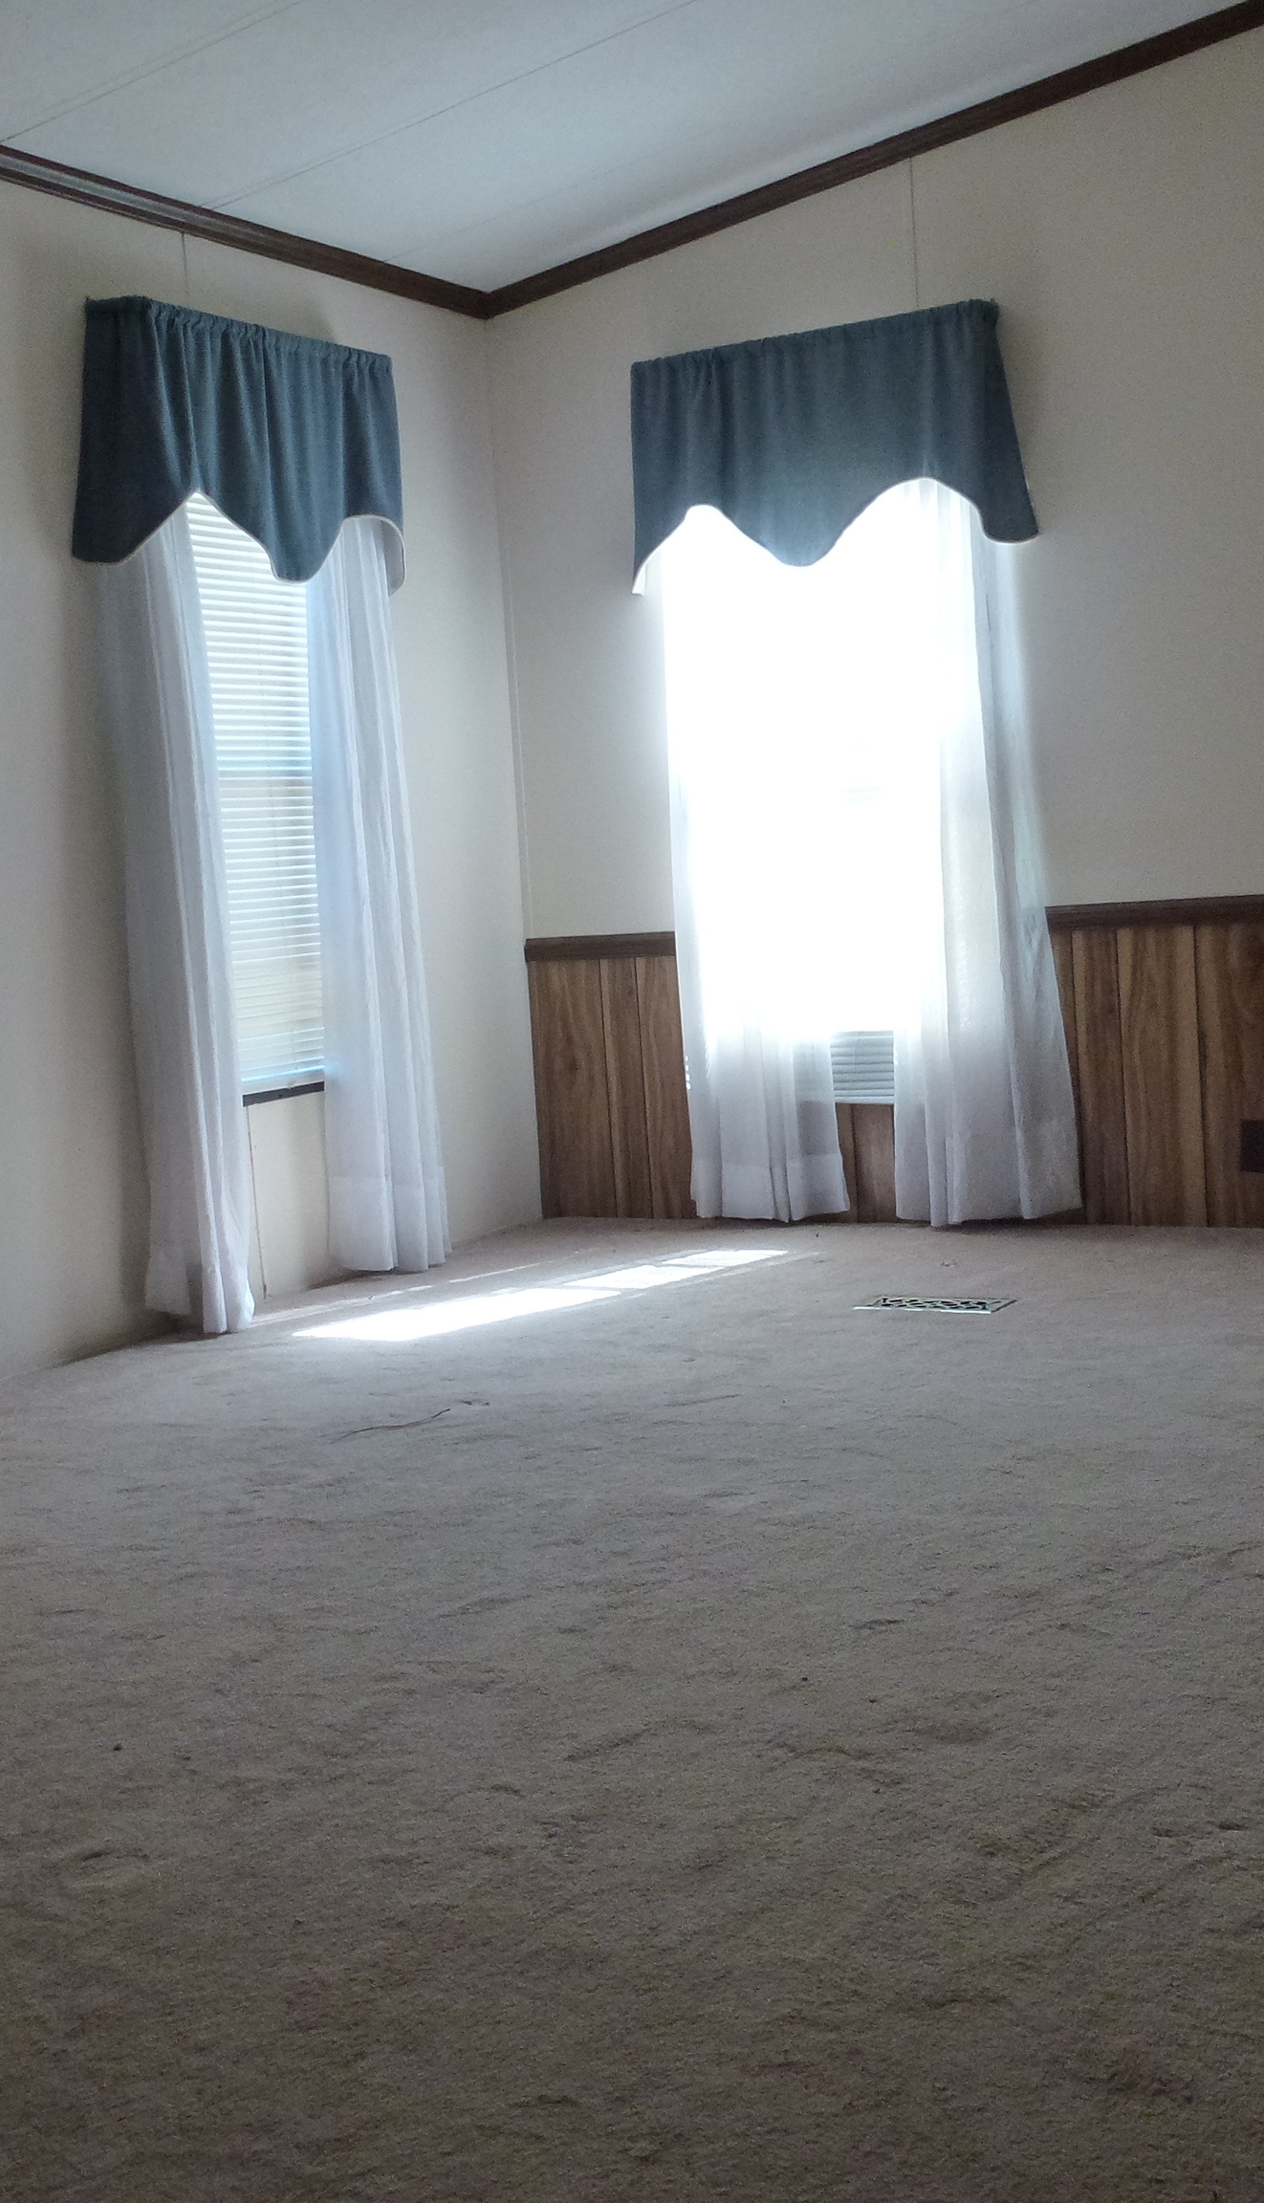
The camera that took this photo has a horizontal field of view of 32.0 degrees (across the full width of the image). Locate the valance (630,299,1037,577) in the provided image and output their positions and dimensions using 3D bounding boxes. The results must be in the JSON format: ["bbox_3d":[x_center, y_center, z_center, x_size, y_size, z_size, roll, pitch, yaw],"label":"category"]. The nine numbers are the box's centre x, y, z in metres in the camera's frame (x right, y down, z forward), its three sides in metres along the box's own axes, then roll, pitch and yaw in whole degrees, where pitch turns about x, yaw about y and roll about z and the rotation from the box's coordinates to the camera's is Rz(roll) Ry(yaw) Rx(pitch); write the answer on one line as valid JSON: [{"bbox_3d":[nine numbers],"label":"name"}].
[{"bbox_3d":[0.417,-1.494,5.069,0.995,0.530,0.155,-1,7,32],"label":"valance"}]

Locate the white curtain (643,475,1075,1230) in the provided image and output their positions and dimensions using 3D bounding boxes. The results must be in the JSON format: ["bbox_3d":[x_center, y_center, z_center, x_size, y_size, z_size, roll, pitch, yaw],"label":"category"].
[{"bbox_3d":[0.508,-0.669,5.123,1.000,1.940,0.130,-1,7,32],"label":"white curtain"}]

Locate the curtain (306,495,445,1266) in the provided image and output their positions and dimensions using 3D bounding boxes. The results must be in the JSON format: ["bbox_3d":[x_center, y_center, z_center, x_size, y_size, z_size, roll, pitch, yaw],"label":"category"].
[{"bbox_3d":[-0.621,-0.578,5.067,0.120,1.950,0.420,-1,7,32],"label":"curtain"}]

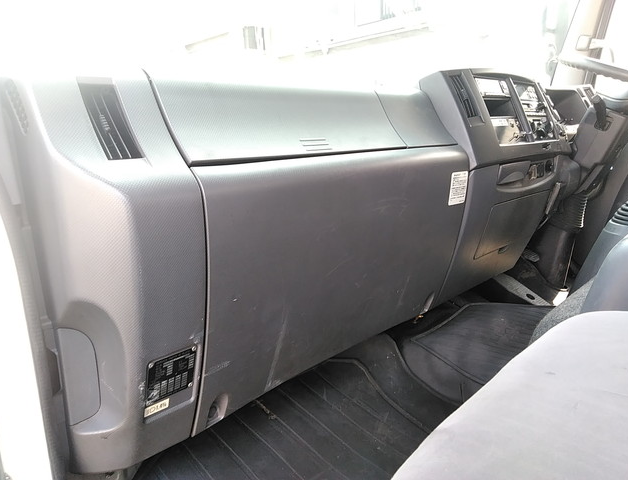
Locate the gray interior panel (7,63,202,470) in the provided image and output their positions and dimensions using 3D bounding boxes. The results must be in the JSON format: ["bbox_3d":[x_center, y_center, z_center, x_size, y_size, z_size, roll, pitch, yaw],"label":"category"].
[{"bbox_3d":[-0.252,0.043,0.621,0.191,0.480,0.152,27,28,38],"label":"gray interior panel"}]

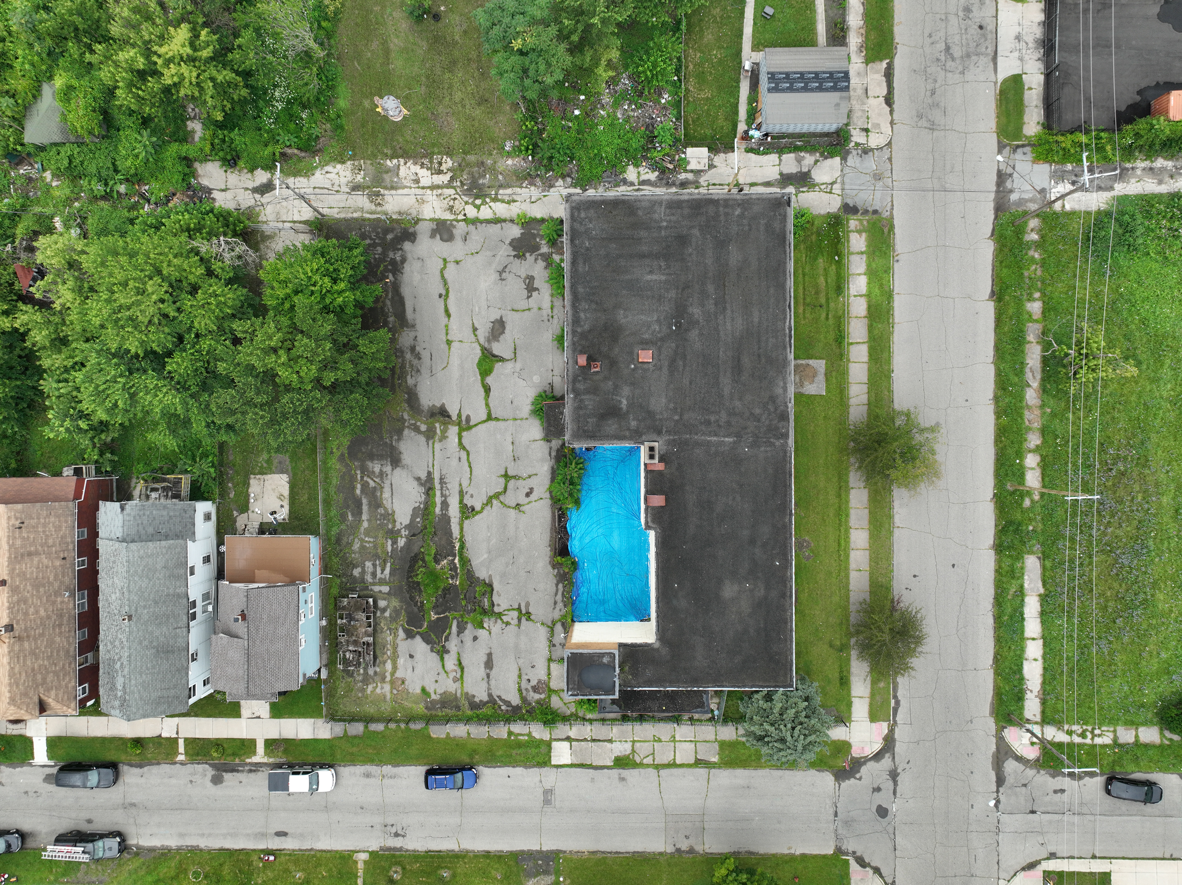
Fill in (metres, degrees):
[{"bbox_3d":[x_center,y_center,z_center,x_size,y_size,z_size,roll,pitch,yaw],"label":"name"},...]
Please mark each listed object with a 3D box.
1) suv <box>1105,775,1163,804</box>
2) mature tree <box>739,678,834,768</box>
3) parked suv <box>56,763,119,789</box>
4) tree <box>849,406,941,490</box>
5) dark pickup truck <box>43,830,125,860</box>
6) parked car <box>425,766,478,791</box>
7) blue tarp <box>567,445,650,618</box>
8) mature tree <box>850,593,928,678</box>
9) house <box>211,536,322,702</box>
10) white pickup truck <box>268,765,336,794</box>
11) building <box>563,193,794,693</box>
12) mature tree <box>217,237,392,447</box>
[{"bbox_3d":[44.242,28.350,66.573,4.620,1.660,1.820,8,90,1],"label":"suv"},{"bbox_3d":[15.637,21.830,62.610,7.100,10.300,6.800,0,90,1],"label":"mature tree"},{"bbox_3d":[-41.765,27.850,68.013,4.900,1.770,1.850,0,90,1],"label":"parked suv"},{"bbox_3d":[23.467,0.430,63.853,6.072,7.500,6.598,0,90,1],"label":"tree"},{"bbox_3d":[-41.720,33.596,67.980,5.900,1.900,2.000,0,90,1],"label":"dark pickup truck"},{"bbox_3d":[-11.488,27.787,67.519,4.380,1.700,1.750,0,90,1],"label":"parked car"},{"bbox_3d":[1.486,7.602,67.728,6.870,0.500,14.600,0,90,1],"label":"blue tarp"},{"bbox_3d":[23.388,15.171,64.538,5.900,6.300,6.400,0,90,1],"label":"mature tree"},{"bbox_3d":[-26.244,14.099,64.949,7.100,7.200,13.200,0,90,1],"label":"house"},{"bbox_3d":[-23.855,27.969,67.686,5.500,1.800,1.880,0,90,1],"label":"white pickup truck"},{"bbox_3d":[6.689,-0.037,64.244,17.076,7.300,37.080,0,90,1],"label":"building"},{"bbox_3d":[-21.659,-7.518,62.847,13.200,11.000,15.800,0,90,1],"label":"mature tree"}]

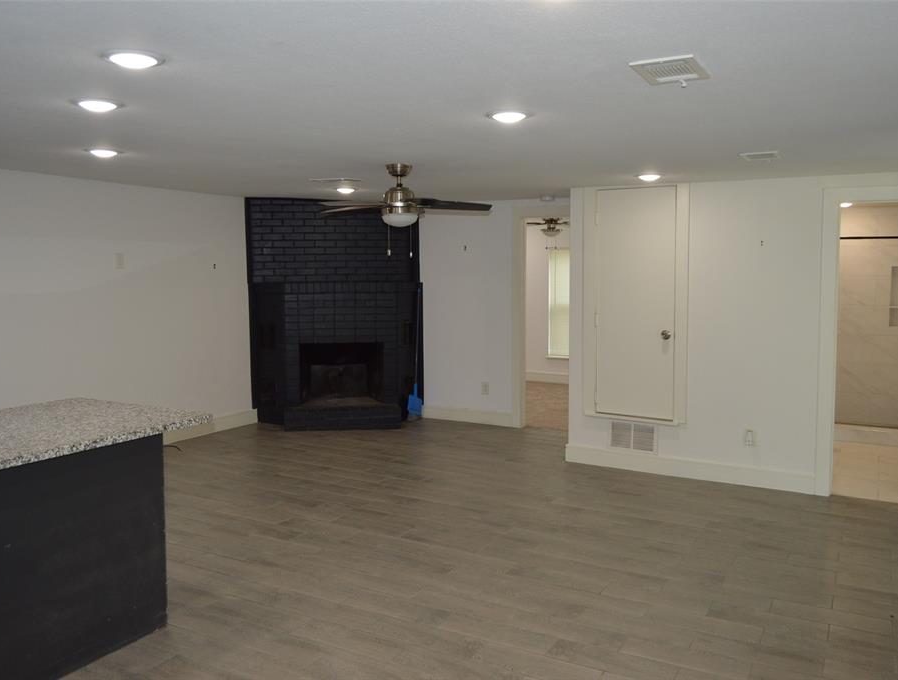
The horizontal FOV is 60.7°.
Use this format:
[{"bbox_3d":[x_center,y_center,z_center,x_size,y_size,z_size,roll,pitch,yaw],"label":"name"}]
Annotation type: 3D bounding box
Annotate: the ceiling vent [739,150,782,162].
[{"bbox_3d":[1.804,-1.055,4.433,0.216,0.020,0.280,3,6,32],"label":"ceiling vent"}]

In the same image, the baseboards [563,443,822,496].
[{"bbox_3d":[1.806,0.993,5.992,1.917,0.152,0.022,3,6,32],"label":"baseboards"}]

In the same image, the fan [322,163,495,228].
[{"bbox_3d":[-0.287,-0.958,5.117,1.143,0.419,1.200,-1,5,0],"label":"fan"}]

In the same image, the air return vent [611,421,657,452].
[{"bbox_3d":[1.481,0.778,6.172,0.401,0.236,0.020,3,6,32],"label":"air return vent"}]

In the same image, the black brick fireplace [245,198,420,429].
[{"bbox_3d":[-1.205,-0.293,8.238,1.848,2.384,0.872,-1,5,-9],"label":"black brick fireplace"}]

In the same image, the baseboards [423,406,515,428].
[{"bbox_3d":[0.189,0.816,8.255,1.120,0.147,0.020,3,6,32],"label":"baseboards"}]

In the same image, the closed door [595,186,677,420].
[{"bbox_3d":[1.472,-0.286,6.073,0.637,1.808,0.045,3,6,32],"label":"closed door"}]

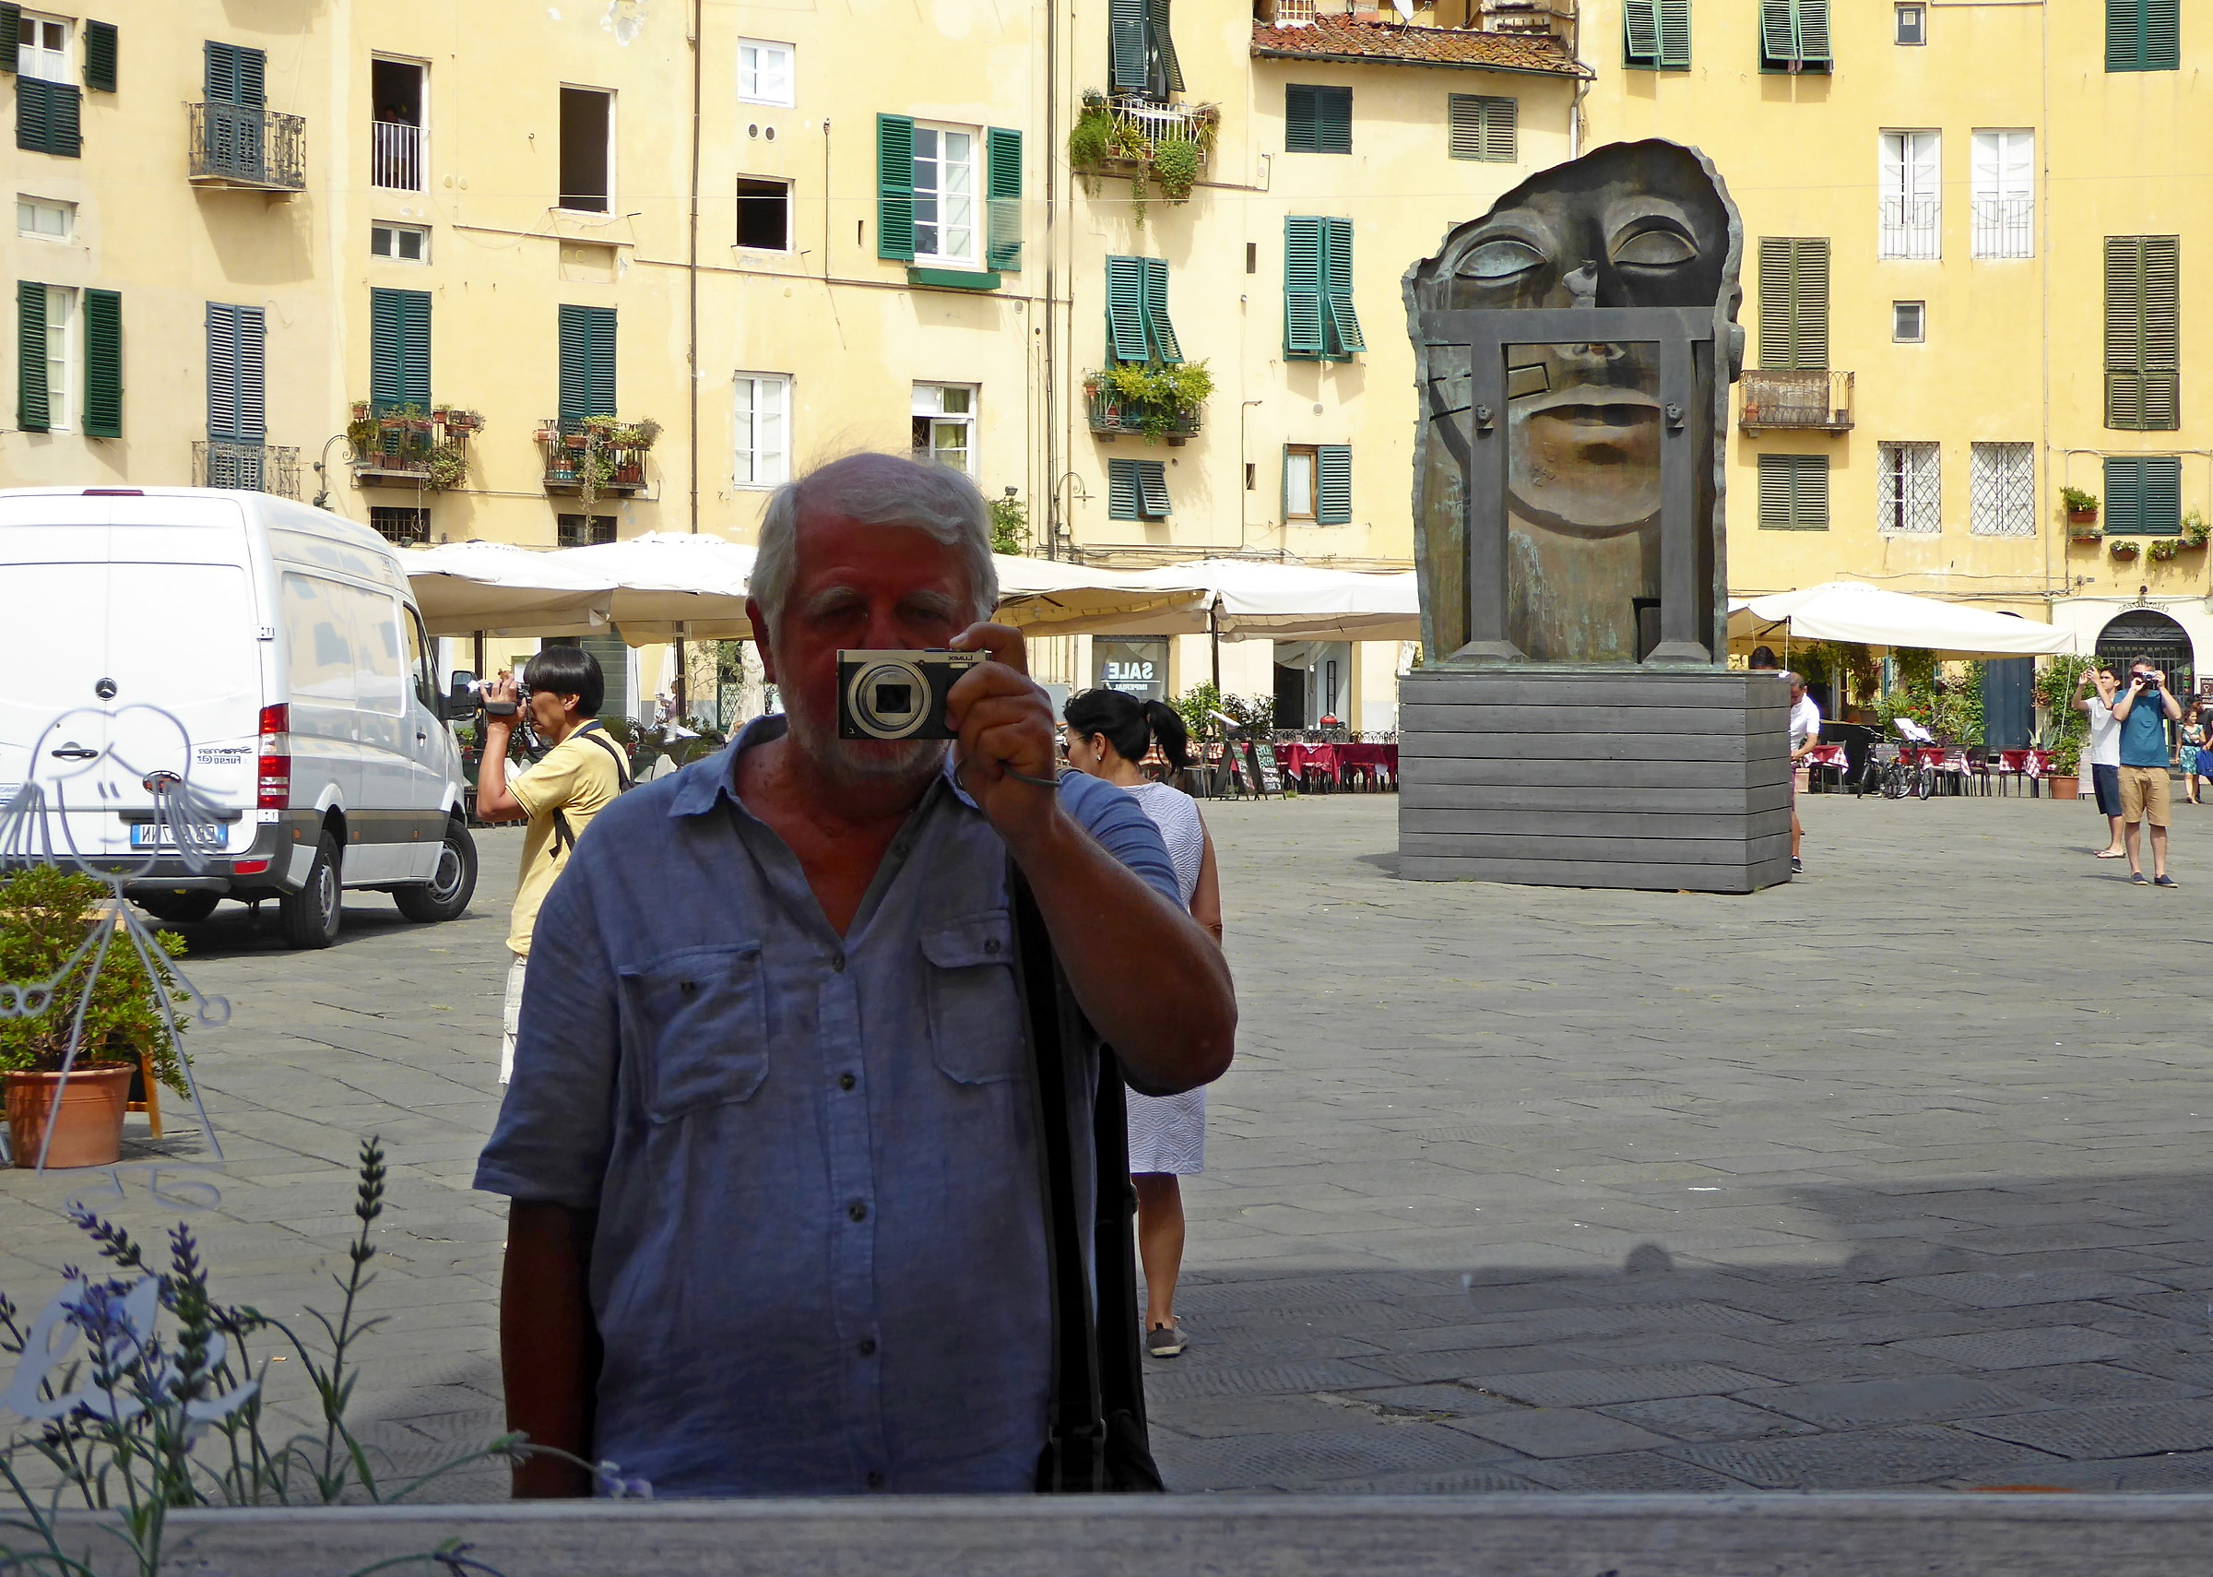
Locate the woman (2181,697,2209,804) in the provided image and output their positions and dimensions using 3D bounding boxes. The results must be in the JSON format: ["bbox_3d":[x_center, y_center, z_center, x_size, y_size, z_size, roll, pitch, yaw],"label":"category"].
[{"bbox_3d":[16.150,-0.510,65.500,0.450,1.570,0.320,0,1,-3],"label":"woman"}]

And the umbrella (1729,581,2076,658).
[{"bbox_3d":[12.000,-1.530,67.500,4.400,3.250,4.100,0,1,-8],"label":"umbrella"}]

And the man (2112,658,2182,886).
[{"bbox_3d":[8.090,-0.130,34.300,0.560,1.750,0.450,0,1,4],"label":"man"}]

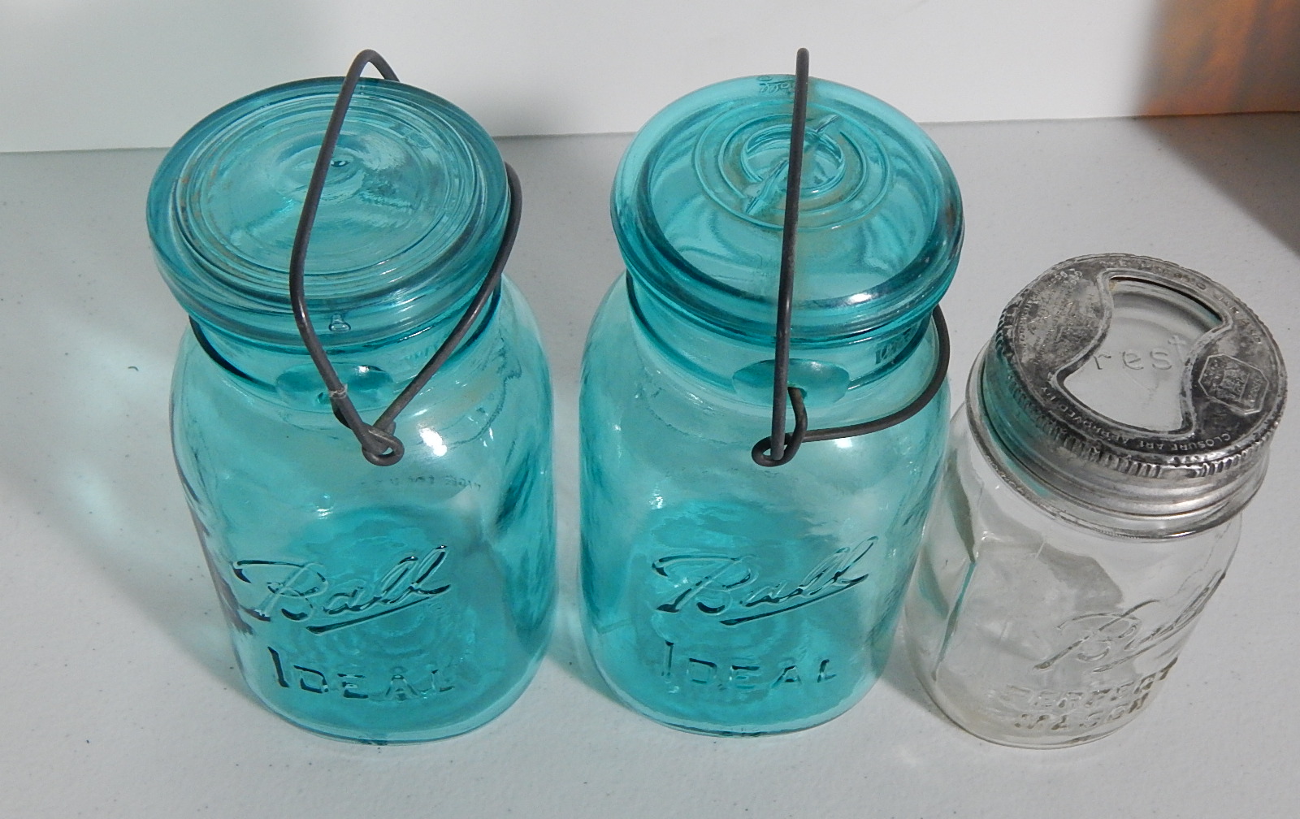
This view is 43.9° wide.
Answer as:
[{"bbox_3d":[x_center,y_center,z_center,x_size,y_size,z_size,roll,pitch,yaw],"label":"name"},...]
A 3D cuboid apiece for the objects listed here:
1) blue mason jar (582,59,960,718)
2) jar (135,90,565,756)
[{"bbox_3d":[0.031,0.002,0.440,0.100,0.189,0.100,1,49,-1],"label":"blue mason jar"},{"bbox_3d":[-0.076,0.004,0.435,0.100,0.188,0.100,1,49,-1],"label":"jar"}]

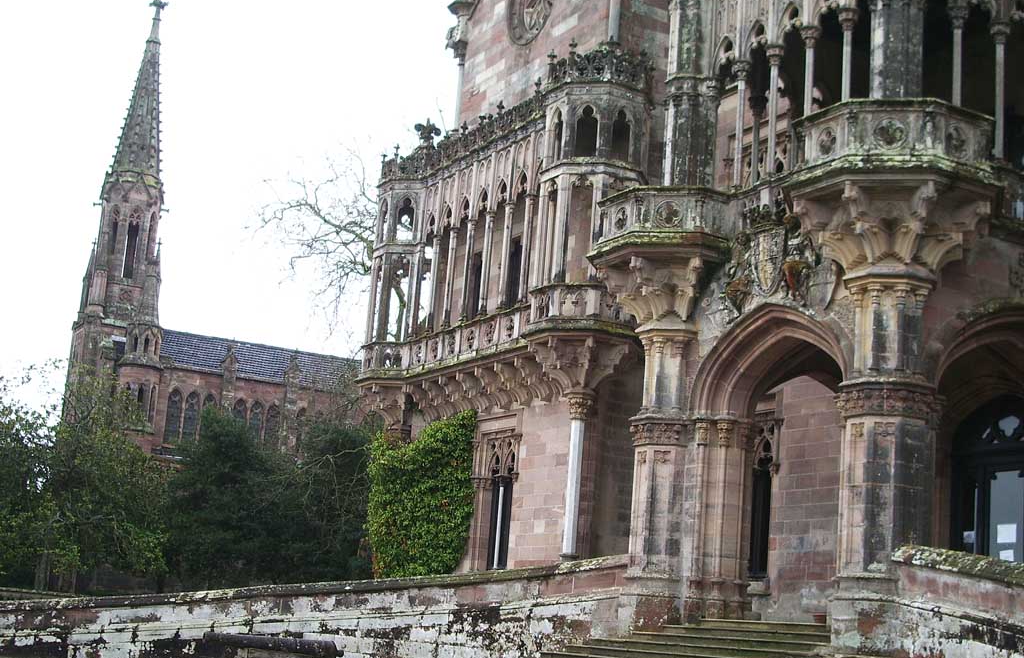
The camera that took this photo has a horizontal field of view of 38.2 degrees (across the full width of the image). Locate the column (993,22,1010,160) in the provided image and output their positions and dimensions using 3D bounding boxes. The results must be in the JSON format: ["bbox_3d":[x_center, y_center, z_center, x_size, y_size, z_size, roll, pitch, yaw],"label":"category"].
[{"bbox_3d":[8.108,-4.014,24.544,0.309,2.505,0.309,11,-14,-28],"label":"column"}]

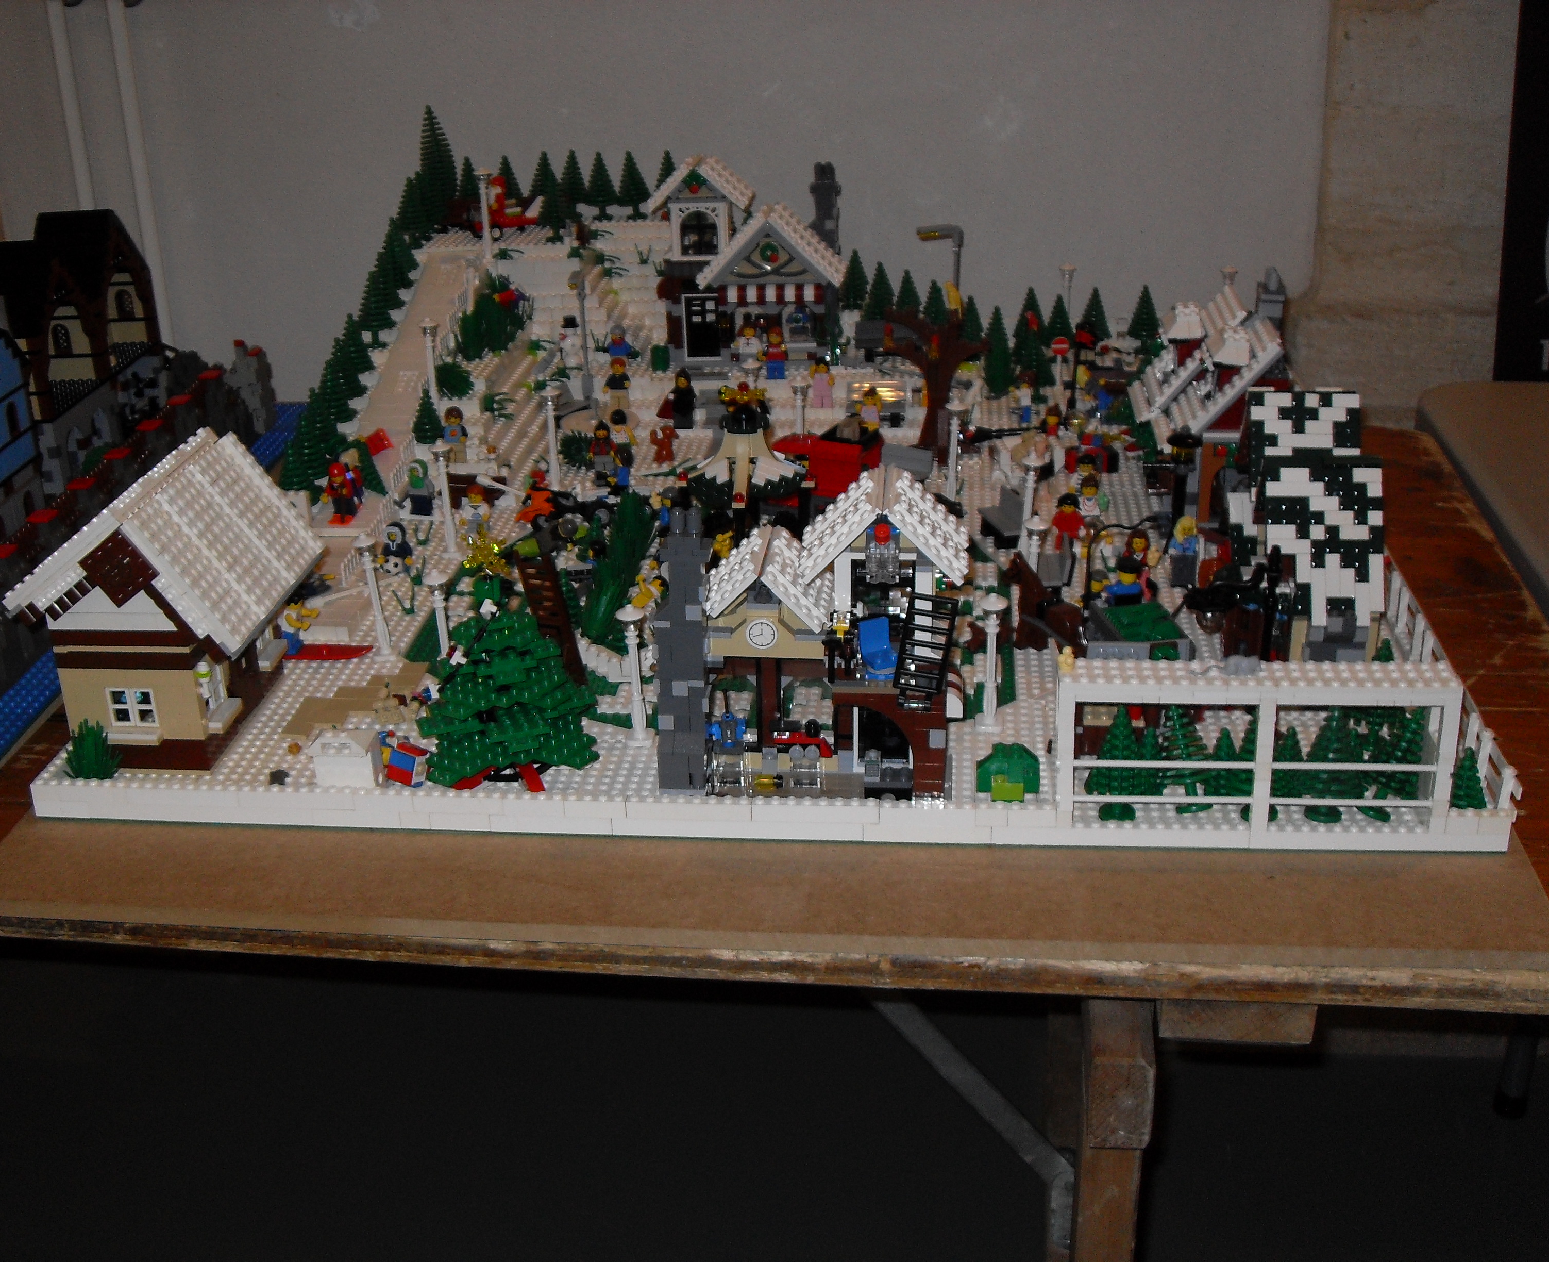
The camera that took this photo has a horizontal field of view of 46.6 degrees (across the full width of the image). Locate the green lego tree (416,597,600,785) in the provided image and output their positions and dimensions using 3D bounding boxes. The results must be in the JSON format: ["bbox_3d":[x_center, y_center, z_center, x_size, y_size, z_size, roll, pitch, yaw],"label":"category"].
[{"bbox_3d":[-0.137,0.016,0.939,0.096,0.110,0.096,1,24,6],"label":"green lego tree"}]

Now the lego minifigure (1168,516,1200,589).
[{"bbox_3d":[0.263,-0.051,1.153,0.021,0.045,0.017,1,24,6],"label":"lego minifigure"}]

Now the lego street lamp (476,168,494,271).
[{"bbox_3d":[-0.239,-0.344,1.492,0.016,0.081,0.016,1,23,6],"label":"lego street lamp"}]

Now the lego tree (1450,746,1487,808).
[{"bbox_3d":[0.337,0.073,0.875,0.020,0.037,0.020,1,24,6],"label":"lego tree"}]

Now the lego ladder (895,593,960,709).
[{"bbox_3d":[0.075,0.011,0.886,0.024,0.058,0.005,10,16,2],"label":"lego ladder"}]

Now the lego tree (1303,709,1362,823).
[{"bbox_3d":[0.272,0.063,0.878,0.030,0.062,0.030,1,24,6],"label":"lego tree"}]

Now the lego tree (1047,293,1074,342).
[{"bbox_3d":[0.261,-0.276,1.642,0.030,0.062,0.030,1,24,6],"label":"lego tree"}]

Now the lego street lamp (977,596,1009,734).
[{"bbox_3d":[0.116,0.015,0.961,0.016,0.079,0.016,1,24,6],"label":"lego street lamp"}]

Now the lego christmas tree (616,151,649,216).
[{"bbox_3d":[-0.132,-0.414,1.666,0.033,0.064,0.033,1,23,6],"label":"lego christmas tree"}]

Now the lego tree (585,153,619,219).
[{"bbox_3d":[-0.157,-0.404,1.632,0.030,0.064,0.030,1,23,6],"label":"lego tree"}]

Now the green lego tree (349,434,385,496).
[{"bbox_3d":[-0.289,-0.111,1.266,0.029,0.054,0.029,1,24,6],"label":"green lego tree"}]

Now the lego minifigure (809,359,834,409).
[{"bbox_3d":[0.039,-0.203,1.475,0.022,0.041,0.014,1,24,6],"label":"lego minifigure"}]

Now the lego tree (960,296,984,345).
[{"bbox_3d":[0.183,-0.284,1.682,0.033,0.063,0.033,1,23,6],"label":"lego tree"}]

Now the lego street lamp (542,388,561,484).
[{"bbox_3d":[-0.164,-0.143,1.335,0.016,0.079,0.016,1,24,6],"label":"lego street lamp"}]

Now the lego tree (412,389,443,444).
[{"bbox_3d":[-0.250,-0.154,1.292,0.021,0.038,0.021,1,24,6],"label":"lego tree"}]

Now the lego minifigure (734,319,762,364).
[{"bbox_3d":[-0.021,-0.239,1.505,0.024,0.041,0.015,1,24,6],"label":"lego minifigure"}]

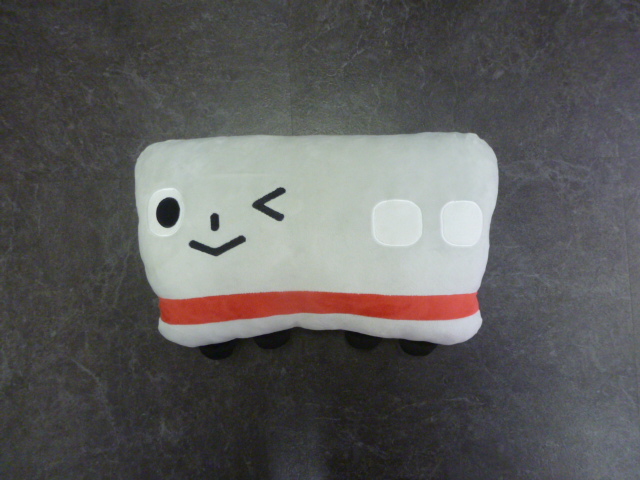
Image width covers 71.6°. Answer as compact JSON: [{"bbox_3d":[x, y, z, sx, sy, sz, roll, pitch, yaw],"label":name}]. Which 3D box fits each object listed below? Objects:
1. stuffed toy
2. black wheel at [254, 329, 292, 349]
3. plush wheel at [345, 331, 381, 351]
[{"bbox_3d":[-0.004,0.000,0.535,0.427,0.160,0.252,-1,88,0],"label":"stuffed toy"},{"bbox_3d":[-0.058,0.121,0.550,0.046,0.024,0.030,-1,88,0],"label":"black wheel"},{"bbox_3d":[0.054,0.122,0.550,0.046,0.024,0.030,-1,88,0],"label":"plush wheel"}]

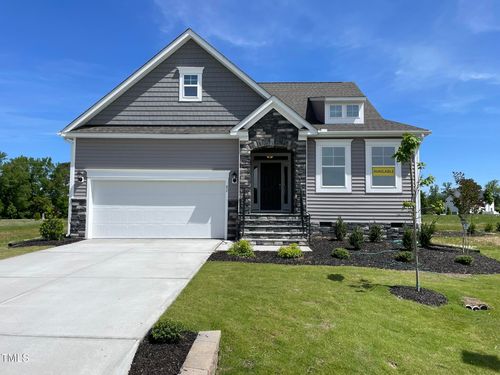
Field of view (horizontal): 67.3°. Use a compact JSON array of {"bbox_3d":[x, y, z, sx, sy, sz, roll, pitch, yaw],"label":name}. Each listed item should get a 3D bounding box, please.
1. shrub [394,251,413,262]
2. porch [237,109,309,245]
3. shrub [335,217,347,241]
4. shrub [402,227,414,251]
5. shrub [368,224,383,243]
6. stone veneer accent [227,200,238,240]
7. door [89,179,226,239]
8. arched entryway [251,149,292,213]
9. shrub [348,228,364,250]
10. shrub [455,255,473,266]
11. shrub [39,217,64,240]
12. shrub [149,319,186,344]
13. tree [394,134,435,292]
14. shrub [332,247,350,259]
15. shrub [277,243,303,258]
[{"bbox_3d":[3.849,1.731,9.400,0.463,0.293,0.460,0,-3,0],"label":"shrub"},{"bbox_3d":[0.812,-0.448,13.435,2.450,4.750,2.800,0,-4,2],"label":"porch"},{"bbox_3d":[3.093,1.403,12.800,0.426,0.828,0.430,0,-3,0],"label":"shrub"},{"bbox_3d":[4.658,1.491,11.000,0.381,0.697,0.400,0,-3,0],"label":"shrub"},{"bbox_3d":[4.194,1.535,12.530,0.480,0.600,0.460,0,-4,2],"label":"shrub"},{"bbox_3d":[-0.618,1.168,13.500,0.431,1.474,0.130,0,-3,0],"label":"stone veneer accent"},{"bbox_3d":[-3.346,0.794,13.680,4.929,2.171,0.120,0,-3,0],"label":"door"},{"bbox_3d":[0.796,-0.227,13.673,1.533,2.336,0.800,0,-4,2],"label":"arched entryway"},{"bbox_3d":[3.100,1.484,10.930,0.460,0.660,0.460,0,-4,2],"label":"shrub"},{"bbox_3d":[4.841,1.655,8.515,0.410,0.270,0.410,0,-4,2],"label":"shrub"},{"bbox_3d":[-6.916,1.453,13.100,0.890,0.778,0.820,0,-3,0],"label":"shrub"},{"bbox_3d":[-0.882,1.534,4.014,0.400,0.280,0.380,0,-4,2],"label":"shrub"},{"bbox_3d":[2.753,0.435,6.285,0.660,2.620,0.620,0,-4,2],"label":"tree"},{"bbox_3d":[2.299,1.661,9.450,0.461,0.302,0.460,0,-3,0],"label":"shrub"},{"bbox_3d":[1.035,1.631,9.718,0.660,0.410,0.640,0,-4,2],"label":"shrub"}]

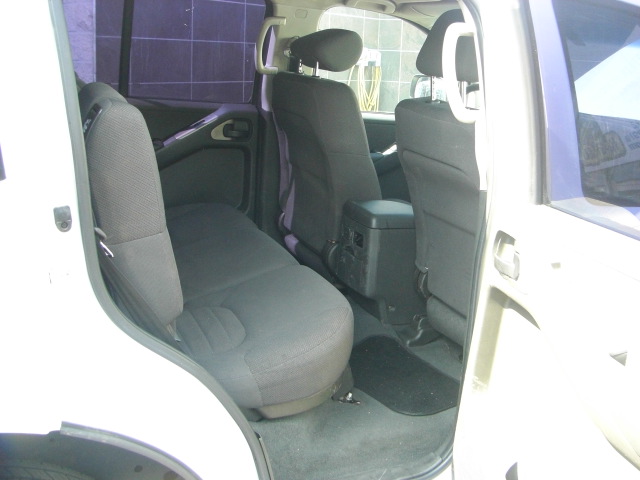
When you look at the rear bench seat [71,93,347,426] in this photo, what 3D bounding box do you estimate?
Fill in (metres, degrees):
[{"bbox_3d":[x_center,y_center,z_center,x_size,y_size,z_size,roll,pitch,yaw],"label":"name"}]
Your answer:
[{"bbox_3d":[-0.474,-0.088,2.174,0.740,0.800,1.330,-3,17,-21],"label":"rear bench seat"}]

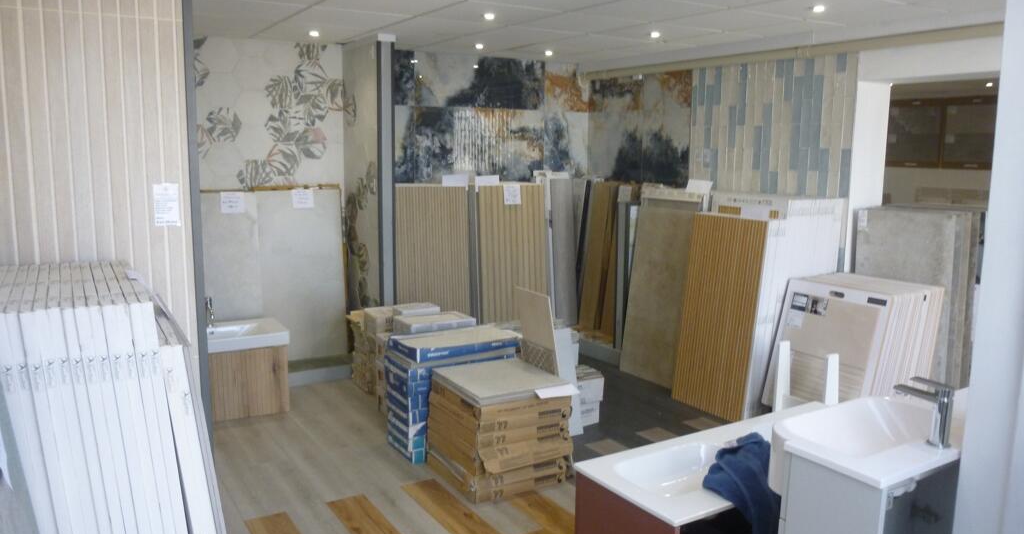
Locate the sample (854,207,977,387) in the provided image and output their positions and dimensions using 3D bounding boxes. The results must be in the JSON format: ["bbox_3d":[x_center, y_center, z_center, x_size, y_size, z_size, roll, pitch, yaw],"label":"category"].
[{"bbox_3d":[2.496,0.276,4.683,0.620,1.250,0.360,8,12,36],"label":"sample"}]

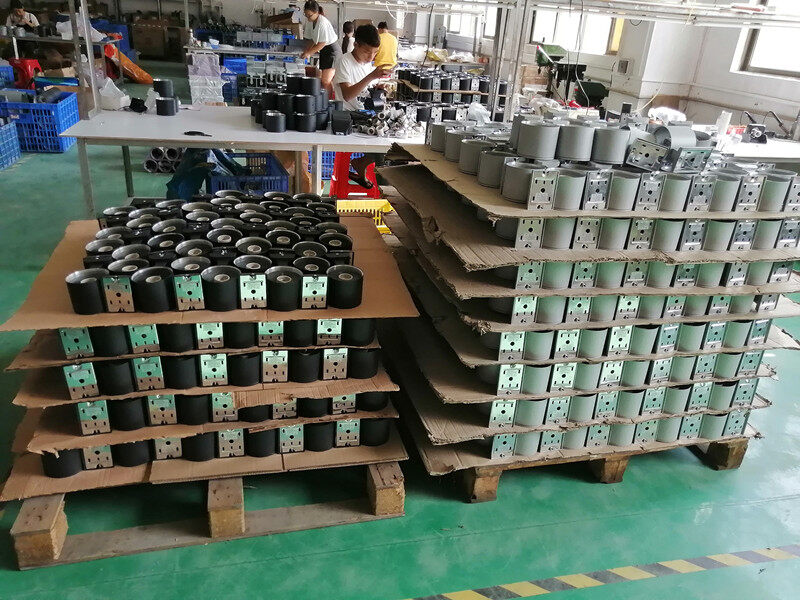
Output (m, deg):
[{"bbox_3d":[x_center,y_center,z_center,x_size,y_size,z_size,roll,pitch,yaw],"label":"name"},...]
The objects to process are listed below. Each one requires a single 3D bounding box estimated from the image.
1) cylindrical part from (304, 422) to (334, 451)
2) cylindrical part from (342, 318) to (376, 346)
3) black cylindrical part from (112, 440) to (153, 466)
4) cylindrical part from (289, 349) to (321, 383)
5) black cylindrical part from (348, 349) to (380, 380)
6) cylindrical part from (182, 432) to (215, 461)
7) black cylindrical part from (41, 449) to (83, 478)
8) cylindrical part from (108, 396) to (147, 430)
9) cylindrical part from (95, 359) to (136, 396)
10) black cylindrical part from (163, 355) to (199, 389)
[{"bbox_3d":[-0.280,0.436,2.053,0.123,0.105,0.123,-2,26,-12],"label":"cylindrical part"},{"bbox_3d":[-0.146,0.079,2.031,0.123,0.105,0.123,3,25,-2],"label":"cylindrical part"},{"bbox_3d":[-0.853,0.453,1.933,0.123,0.105,0.123,-2,26,-12],"label":"black cylindrical part"},{"bbox_3d":[-0.312,0.199,2.000,0.109,0.103,0.109,-3,25,-14],"label":"cylindrical part"},{"bbox_3d":[-0.136,0.191,2.062,0.123,0.105,0.123,3,25,-2],"label":"black cylindrical part"},{"bbox_3d":[-0.658,0.453,1.971,0.109,0.103,0.109,-3,25,-14],"label":"cylindrical part"},{"bbox_3d":[-1.054,0.474,1.863,0.109,0.103,0.109,-3,25,-14],"label":"black cylindrical part"},{"bbox_3d":[-0.857,0.336,1.913,0.123,0.105,0.123,-2,26,-13],"label":"cylindrical part"},{"bbox_3d":[-0.882,0.221,1.861,0.109,0.103,0.109,-3,25,-14],"label":"cylindrical part"},{"bbox_3d":[-0.701,0.210,1.938,0.123,0.105,0.123,-2,26,-13],"label":"black cylindrical part"}]

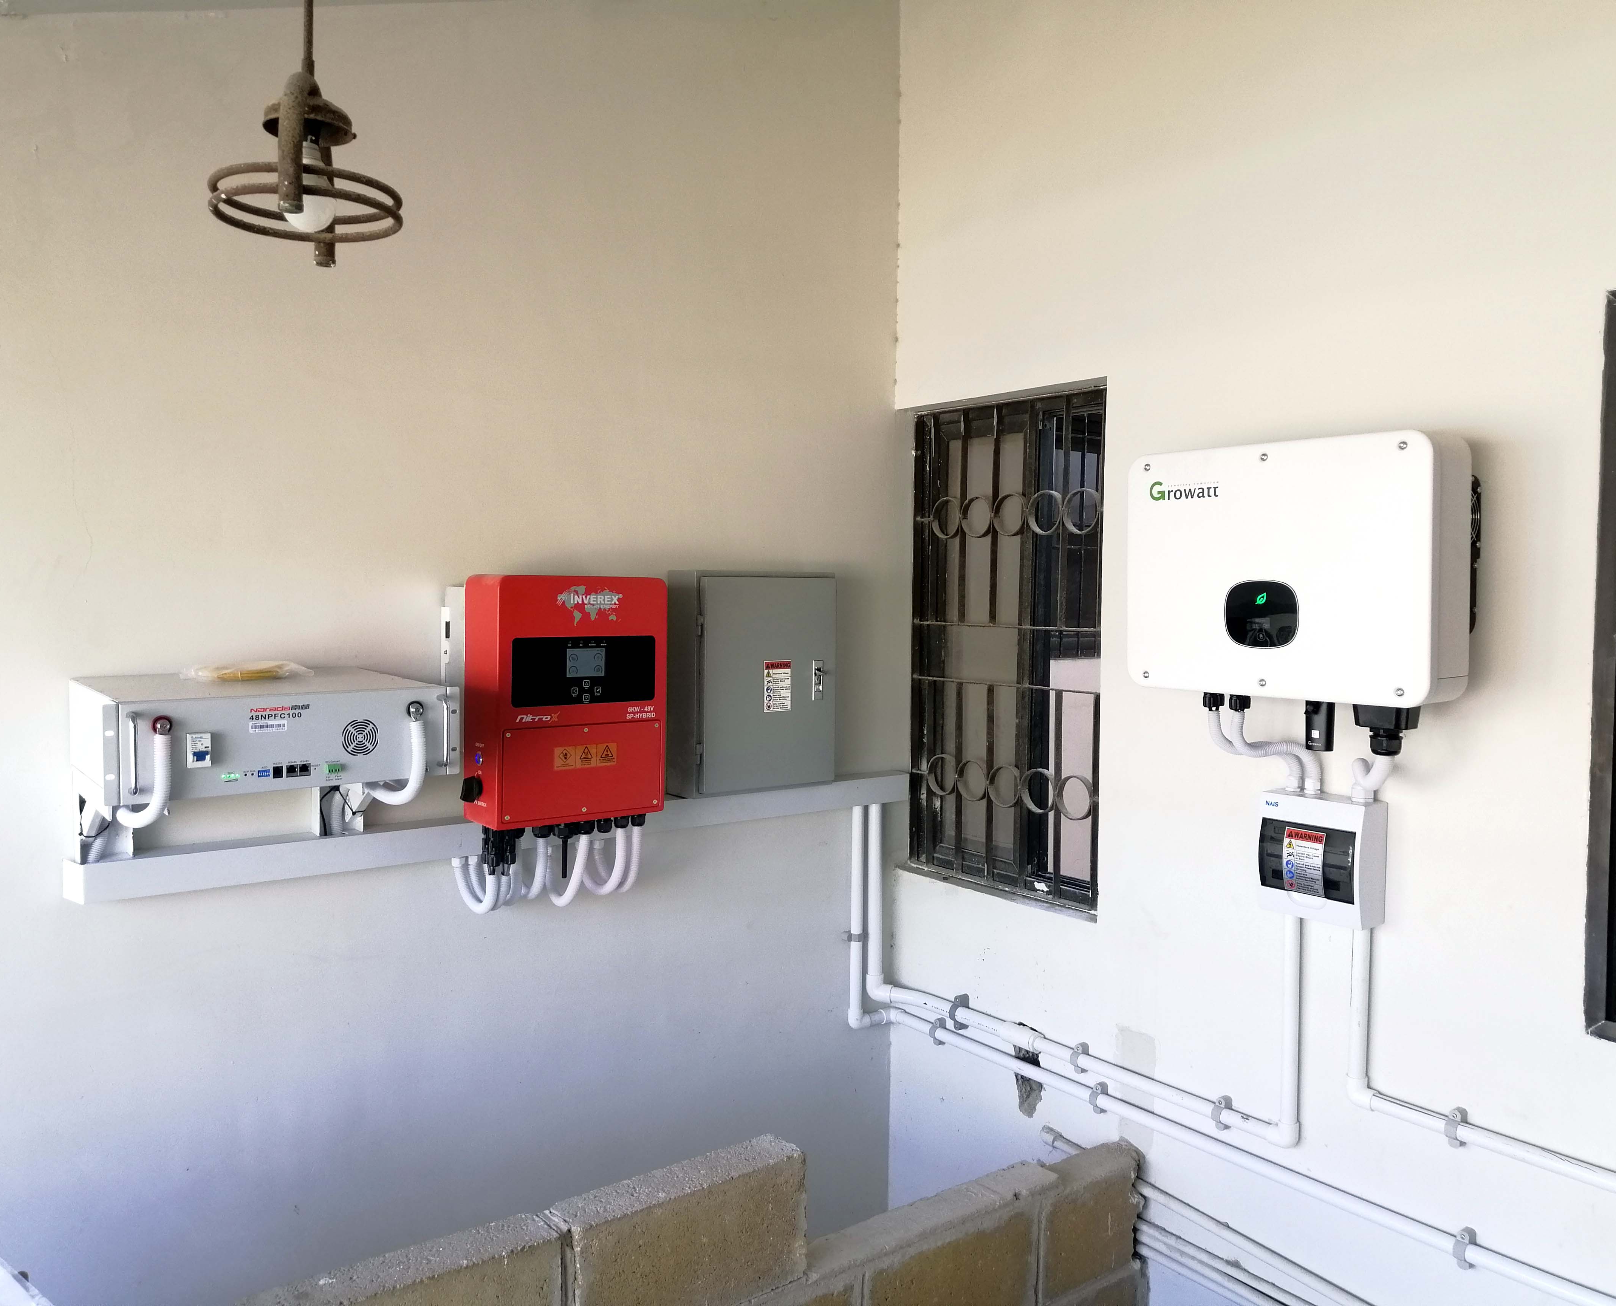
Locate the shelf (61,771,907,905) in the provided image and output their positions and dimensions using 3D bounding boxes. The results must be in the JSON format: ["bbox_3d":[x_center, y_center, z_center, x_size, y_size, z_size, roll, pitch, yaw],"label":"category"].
[{"bbox_3d":[-0.467,0.338,2.562,1.732,0.066,0.072,-2,3,-37],"label":"shelf"}]

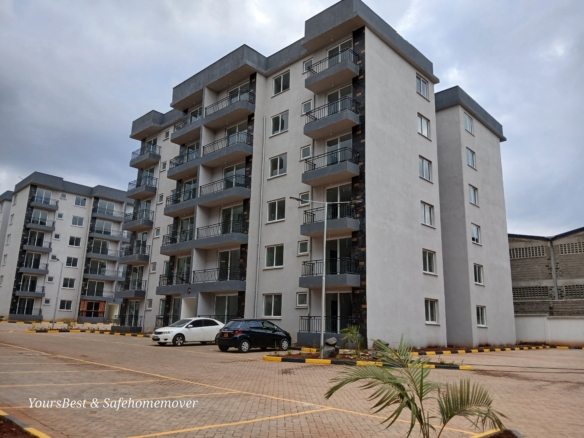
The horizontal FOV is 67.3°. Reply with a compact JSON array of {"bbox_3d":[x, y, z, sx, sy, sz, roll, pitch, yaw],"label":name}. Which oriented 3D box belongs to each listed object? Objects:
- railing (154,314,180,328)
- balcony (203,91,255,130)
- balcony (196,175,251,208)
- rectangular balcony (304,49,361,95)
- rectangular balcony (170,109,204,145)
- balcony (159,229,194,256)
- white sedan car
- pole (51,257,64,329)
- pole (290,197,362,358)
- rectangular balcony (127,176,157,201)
[{"bbox_3d":[-8.404,7.348,30.879,3.254,0.900,0.810,-11,-18,42],"label":"railing"},{"bbox_3d":[-4.467,-7.638,31.109,4.324,1.300,1.040,-11,-18,43],"label":"balcony"},{"bbox_3d":[-4.582,-1.791,29.670,4.327,1.414,0.980,-10,-17,43],"label":"balcony"},{"bbox_3d":[2.333,-8.658,25.824,3.185,1.362,1.080,-11,-18,42],"label":"rectangular balcony"},{"bbox_3d":[-7.587,-7.009,34.043,4.394,1.377,1.110,-11,-18,42],"label":"rectangular balcony"},{"bbox_3d":[-7.908,1.741,32.064,4.553,1.300,1.040,-11,-18,43],"label":"balcony"},{"bbox_3d":[-5.611,6.405,24.972,1.695,1.475,4.565,-11,-18,42],"label":"white sedan car"},{"bbox_3d":[-22.335,7.088,41.605,0.200,6.400,0.550,-11,-18,42],"label":"pole"},{"bbox_3d":[1.299,2.185,16.865,2.963,6.112,0.300,3,-13,-6],"label":"pole"},{"bbox_3d":[-13.495,-2.723,39.456,3.455,1.369,1.023,-10,-17,43],"label":"rectangular balcony"}]

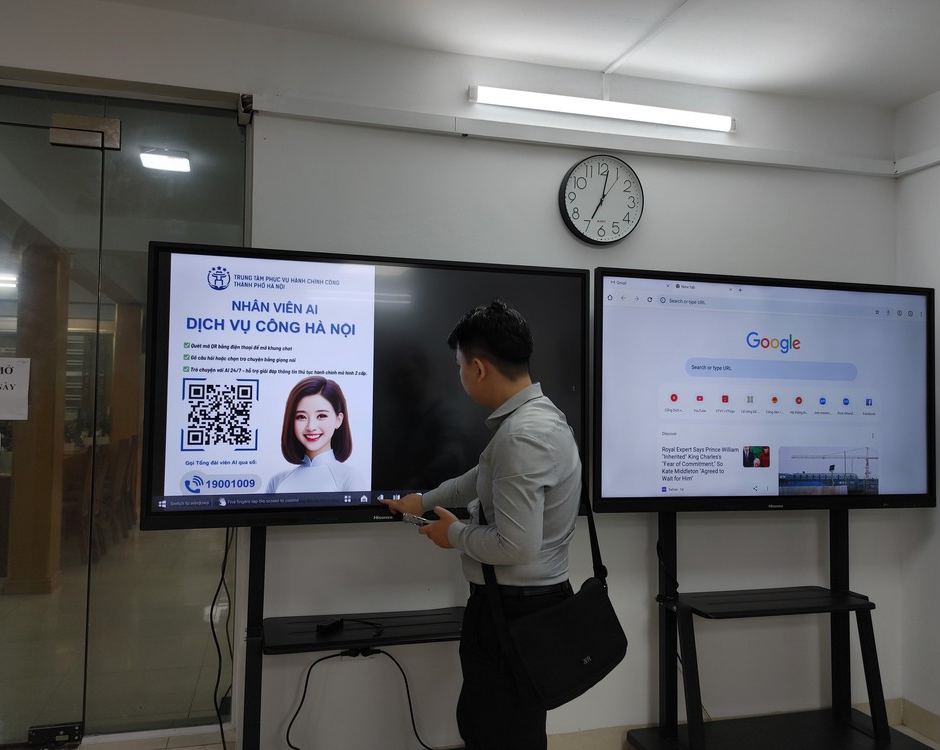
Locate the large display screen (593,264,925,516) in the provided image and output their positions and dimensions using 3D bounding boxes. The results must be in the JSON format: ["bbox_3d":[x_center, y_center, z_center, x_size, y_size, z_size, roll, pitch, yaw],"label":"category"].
[{"bbox_3d":[1.174,0.074,2.945,1.488,0.893,0.080,1,-2,-14],"label":"large display screen"}]

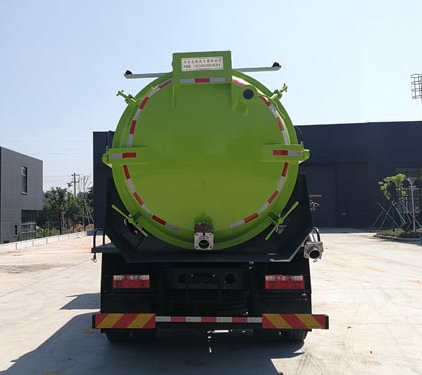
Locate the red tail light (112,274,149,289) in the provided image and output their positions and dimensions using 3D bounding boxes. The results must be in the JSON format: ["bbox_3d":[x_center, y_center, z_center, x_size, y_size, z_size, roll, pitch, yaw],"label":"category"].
[{"bbox_3d":[-0.809,0.953,3.984,0.375,0.135,0.080,-1,-4,3],"label":"red tail light"}]

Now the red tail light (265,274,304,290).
[{"bbox_3d":[0.734,0.937,3.894,0.375,0.135,0.080,-1,-4,3],"label":"red tail light"}]

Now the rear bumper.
[{"bbox_3d":[-0.019,1.320,3.881,2.320,0.150,0.100,-1,-4,3],"label":"rear bumper"}]

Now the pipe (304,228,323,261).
[{"bbox_3d":[1.056,0.590,4.100,0.190,0.310,0.360,-1,-4,3],"label":"pipe"}]

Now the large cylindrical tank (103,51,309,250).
[{"bbox_3d":[0.050,-0.233,6.194,2.130,2.080,4.200,-1,-4,3],"label":"large cylindrical tank"}]

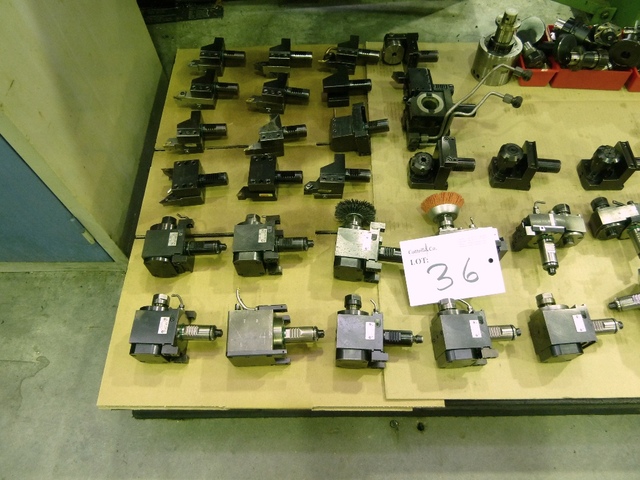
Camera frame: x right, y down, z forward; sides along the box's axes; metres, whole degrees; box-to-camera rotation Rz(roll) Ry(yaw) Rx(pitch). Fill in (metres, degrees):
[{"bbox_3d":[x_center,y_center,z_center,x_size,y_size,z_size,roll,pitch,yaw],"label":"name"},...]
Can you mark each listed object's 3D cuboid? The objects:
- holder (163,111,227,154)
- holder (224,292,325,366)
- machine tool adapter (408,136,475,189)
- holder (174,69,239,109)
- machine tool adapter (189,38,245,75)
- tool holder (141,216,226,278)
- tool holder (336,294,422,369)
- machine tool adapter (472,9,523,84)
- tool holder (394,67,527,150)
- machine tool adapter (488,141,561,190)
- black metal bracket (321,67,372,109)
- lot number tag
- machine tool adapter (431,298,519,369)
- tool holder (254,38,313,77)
[{"bbox_3d":[-0.308,-0.270,1.164,0.149,0.060,0.087,-1,60,1],"label":"holder"},{"bbox_3d":[-0.082,0.173,0.923,0.181,0.075,0.134,-2,59,1],"label":"holder"},{"bbox_3d":[0.275,-0.174,1.046,0.147,0.084,0.086,0,61,1],"label":"machine tool adapter"},{"bbox_3d":[-0.286,-0.390,1.186,0.159,0.061,0.090,5,62,4],"label":"holder"},{"bbox_3d":[-0.285,-0.515,1.305,0.154,0.060,0.086,-1,60,1],"label":"machine tool adapter"},{"bbox_3d":[-0.278,0.006,0.990,0.161,0.085,0.116,-2,60,0],"label":"tool holder"},{"bbox_3d":[0.110,0.168,0.858,0.158,0.090,0.127,1,61,2],"label":"tool holder"},{"bbox_3d":[0.481,-0.523,1.220,0.115,0.190,0.115,-1,60,1],"label":"machine tool adapter"},{"bbox_3d":[0.345,-0.313,1.109,0.322,0.105,0.186,1,61,2],"label":"tool holder"},{"bbox_3d":[0.462,-0.171,1.033,0.153,0.097,0.077,3,61,3],"label":"machine tool adapter"},{"bbox_3d":[0.077,-0.425,1.284,0.135,0.062,0.088,-2,59,1],"label":"black metal bracket"},{"bbox_3d":[0.264,0.054,0.917,0.190,0.003,0.130,-9,94,4],"label":"lot number tag"},{"bbox_3d":[0.310,0.177,0.907,0.167,0.075,0.124,-2,59,1],"label":"machine tool adapter"},{"bbox_3d":[-0.096,-0.491,1.238,0.153,0.061,0.094,0,61,1],"label":"tool holder"}]

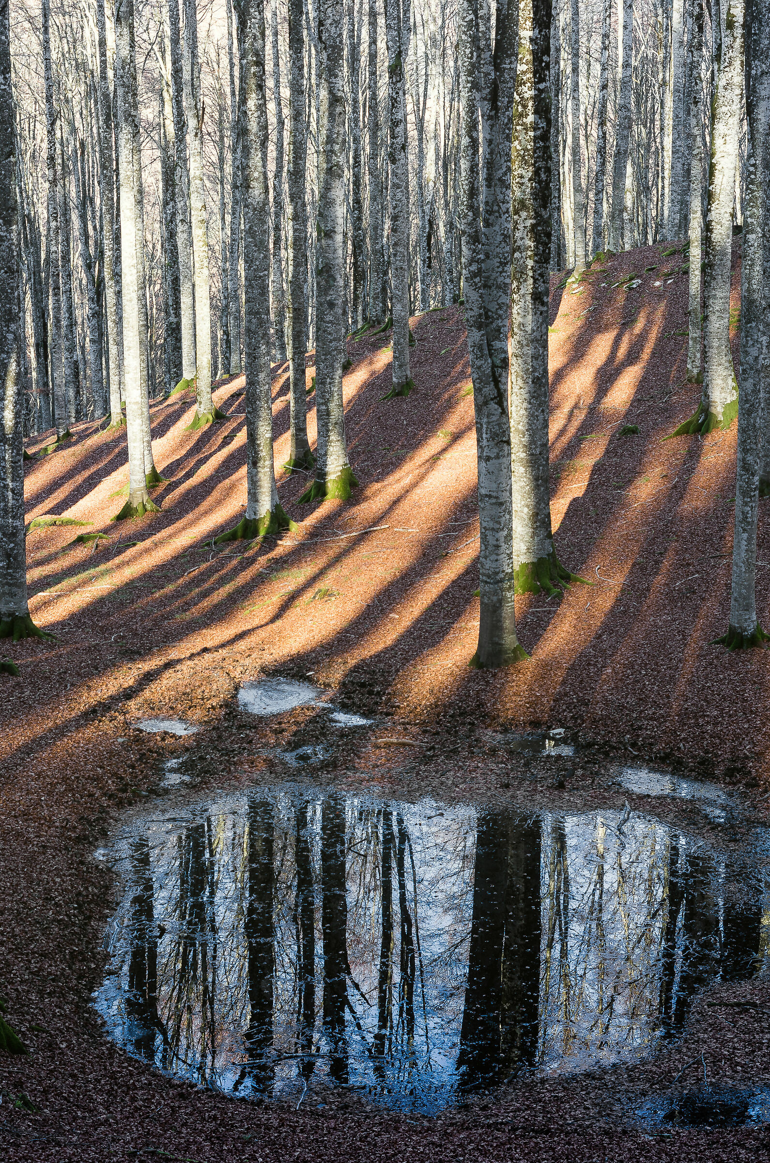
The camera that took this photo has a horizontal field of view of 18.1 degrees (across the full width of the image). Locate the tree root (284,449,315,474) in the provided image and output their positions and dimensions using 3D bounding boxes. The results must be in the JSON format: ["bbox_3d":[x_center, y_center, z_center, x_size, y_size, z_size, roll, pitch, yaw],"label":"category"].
[{"bbox_3d":[-1.555,-2.191,44.006,0.579,0.380,0.550,0,12,-2],"label":"tree root"}]

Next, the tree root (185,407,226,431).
[{"bbox_3d":[-4.380,-3.979,59.000,1.000,0.520,0.850,0,10,0],"label":"tree root"}]

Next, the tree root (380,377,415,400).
[{"bbox_3d":[0.327,-4.779,60.000,0.860,0.500,0.720,0,10,0],"label":"tree root"}]

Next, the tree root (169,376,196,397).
[{"bbox_3d":[-5.245,-5.077,63.000,0.800,0.500,0.720,0,10,0],"label":"tree root"}]

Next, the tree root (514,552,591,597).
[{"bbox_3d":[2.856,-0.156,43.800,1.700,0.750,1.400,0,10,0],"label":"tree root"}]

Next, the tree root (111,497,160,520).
[{"bbox_3d":[-4.260,-1.238,41.448,0.841,0.275,0.750,-1,12,-6],"label":"tree root"}]

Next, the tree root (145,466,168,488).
[{"bbox_3d":[-5.110,-2.280,53.000,0.800,0.420,0.700,0,10,0],"label":"tree root"}]

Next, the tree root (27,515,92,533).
[{"bbox_3d":[-5.489,-0.963,40.689,1.086,0.211,0.450,-2,12,-8],"label":"tree root"}]

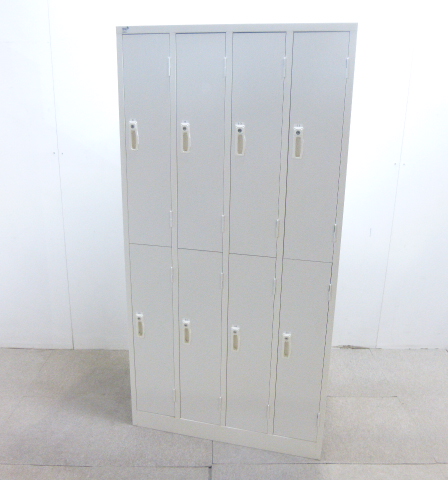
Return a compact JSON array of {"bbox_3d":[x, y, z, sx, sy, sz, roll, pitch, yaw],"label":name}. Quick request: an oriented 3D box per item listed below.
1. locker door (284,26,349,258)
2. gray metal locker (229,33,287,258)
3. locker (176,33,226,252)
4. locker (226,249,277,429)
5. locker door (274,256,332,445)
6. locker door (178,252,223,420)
[{"bbox_3d":[0.338,-0.324,1.728,0.195,0.843,0.030,5,16,13],"label":"locker door"},{"bbox_3d":[0.124,-0.345,1.780,0.195,0.838,0.035,5,16,13],"label":"gray metal locker"},{"bbox_3d":[-0.090,-0.363,1.831,0.195,0.838,0.035,5,16,13],"label":"locker"},{"bbox_3d":[0.110,0.460,2.007,0.195,0.836,0.035,5,16,13],"label":"locker"},{"bbox_3d":[0.324,0.478,1.956,0.192,0.836,0.035,5,16,13],"label":"locker door"},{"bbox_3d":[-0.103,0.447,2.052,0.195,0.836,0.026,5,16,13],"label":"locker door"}]

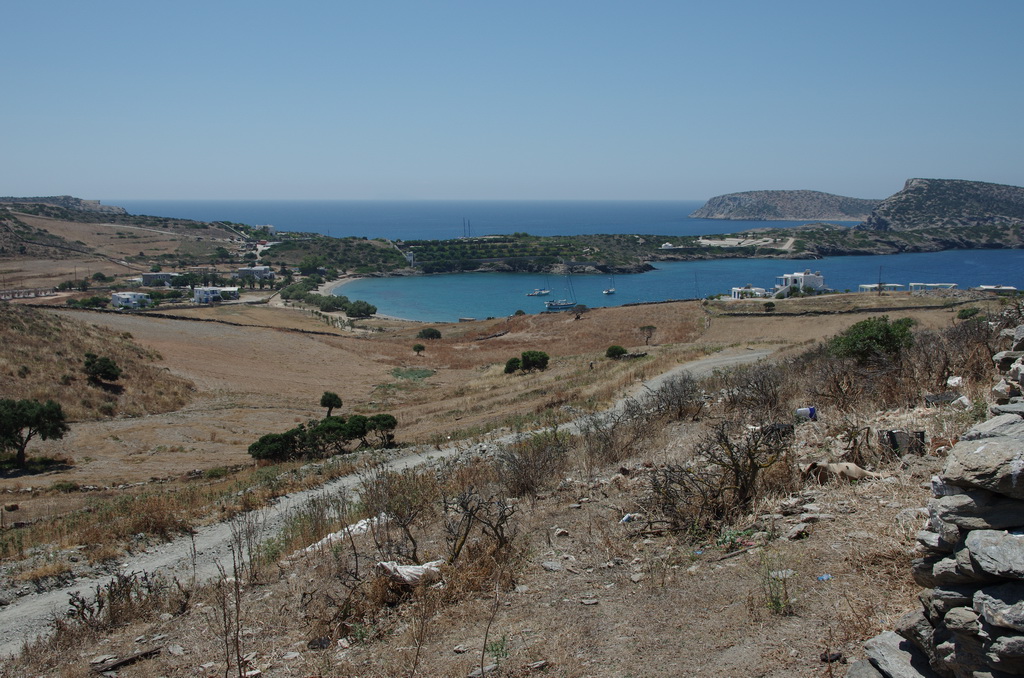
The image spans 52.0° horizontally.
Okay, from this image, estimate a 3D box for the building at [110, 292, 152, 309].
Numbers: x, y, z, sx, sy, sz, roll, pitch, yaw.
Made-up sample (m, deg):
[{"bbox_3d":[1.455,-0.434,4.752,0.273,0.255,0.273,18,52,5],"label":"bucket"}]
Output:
[{"bbox_3d":[-169.200,-17.190,467.000,14.000,6.200,11.000,-6,9,-35],"label":"building"}]

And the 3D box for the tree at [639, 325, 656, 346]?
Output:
[{"bbox_3d":[24.940,-0.660,193.400,3.100,3.900,2.900,0,8,0],"label":"tree"}]

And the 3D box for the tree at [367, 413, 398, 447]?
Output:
[{"bbox_3d":[-10.235,7.152,83.000,2.550,2.700,2.500,0,8,0],"label":"tree"}]

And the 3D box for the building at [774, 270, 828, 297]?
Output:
[{"bbox_3d":[79.520,-15.330,288.860,11.800,6.600,9.000,-1,8,-9],"label":"building"}]

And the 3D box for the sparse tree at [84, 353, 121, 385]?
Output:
[{"bbox_3d":[-50.210,3.570,128.490,4.200,3.800,3.900,-3,8,-21],"label":"sparse tree"}]

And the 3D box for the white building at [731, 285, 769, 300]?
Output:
[{"bbox_3d":[75.759,-14.737,335.000,12.000,4.500,8.000,0,8,0],"label":"white building"}]

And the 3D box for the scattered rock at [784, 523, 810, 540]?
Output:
[{"bbox_3d":[1.930,1.301,7.100,0.175,0.090,0.160,0,8,0],"label":"scattered rock"}]

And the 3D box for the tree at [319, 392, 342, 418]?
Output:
[{"bbox_3d":[-23.310,8.450,135.750,2.600,3.400,2.600,0,8,0],"label":"tree"}]

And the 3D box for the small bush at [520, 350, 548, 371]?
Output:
[{"bbox_3d":[3.171,3.030,148.000,3.900,2.800,3.600,0,8,0],"label":"small bush"}]

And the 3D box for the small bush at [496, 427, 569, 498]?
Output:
[{"bbox_3d":[0.224,1.352,11.500,0.800,0.790,0.750,0,8,0],"label":"small bush"}]

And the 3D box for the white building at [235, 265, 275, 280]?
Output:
[{"bbox_3d":[-152.000,-39.320,620.440,22.500,6.800,11.000,0,8,-3],"label":"white building"}]

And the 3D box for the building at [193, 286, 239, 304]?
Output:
[{"bbox_3d":[-138.970,-20.590,495.470,21.500,7.000,10.500,-3,8,-18],"label":"building"}]

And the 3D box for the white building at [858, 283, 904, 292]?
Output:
[{"bbox_3d":[121.384,-16.918,345.000,15.000,3.100,6.500,0,8,0],"label":"white building"}]

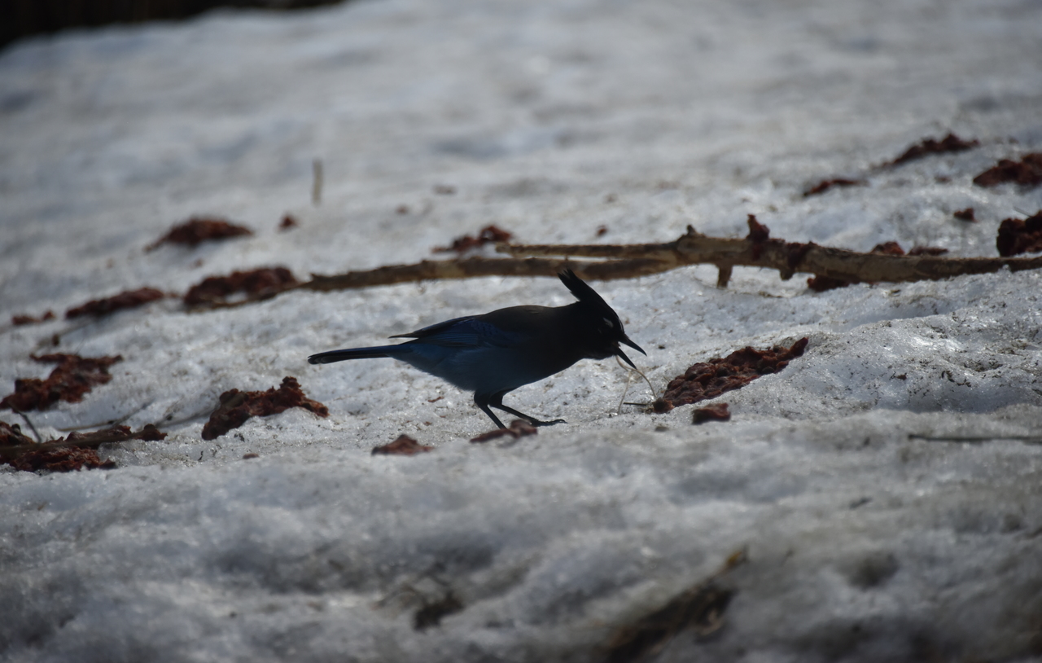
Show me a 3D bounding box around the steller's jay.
[{"bbox_3d":[-0.039,0.016,7.600,0.295,0.140,0.085,0,8,0],"label":"steller's jay"}]

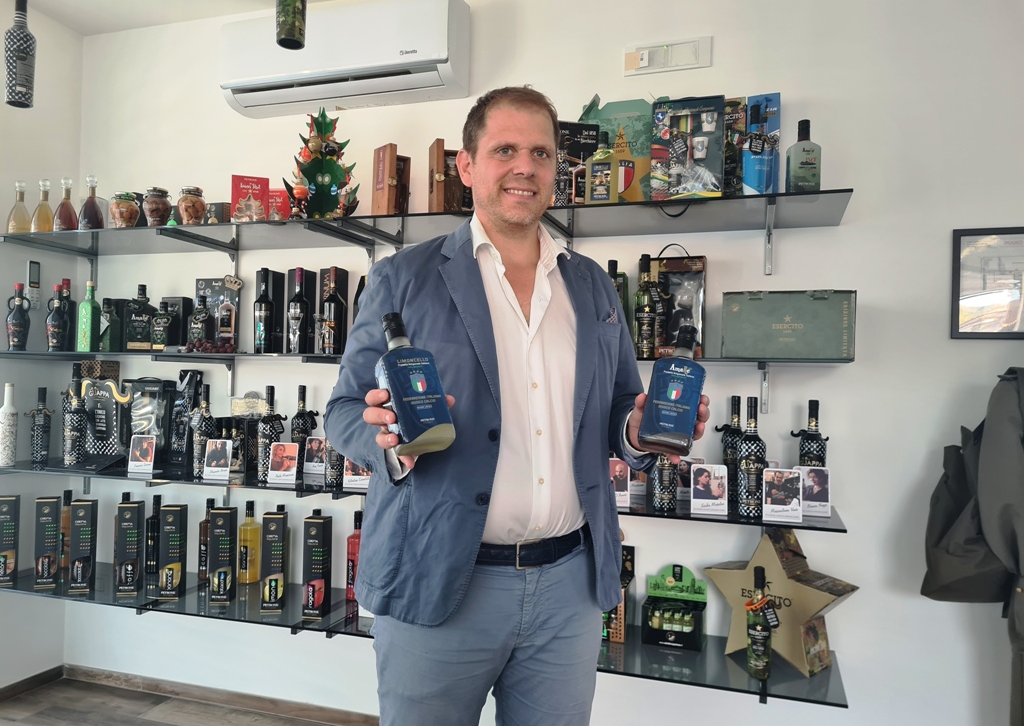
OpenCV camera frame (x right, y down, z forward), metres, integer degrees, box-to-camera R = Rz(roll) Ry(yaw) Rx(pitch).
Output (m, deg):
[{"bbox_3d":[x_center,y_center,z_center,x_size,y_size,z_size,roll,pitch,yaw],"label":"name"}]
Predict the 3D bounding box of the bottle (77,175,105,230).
[{"bbox_3d":[-1.508,-0.559,2.757,0.087,0.227,0.087,1,-1,18],"label":"bottle"}]

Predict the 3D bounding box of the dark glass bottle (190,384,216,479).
[{"bbox_3d":[-1.026,0.228,2.587,0.075,0.312,0.075,1,-1,18],"label":"dark glass bottle"}]

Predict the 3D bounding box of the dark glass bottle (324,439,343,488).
[{"bbox_3d":[-0.554,0.234,2.444,0.075,0.312,0.075,1,-1,18],"label":"dark glass bottle"}]

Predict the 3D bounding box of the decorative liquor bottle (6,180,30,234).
[{"bbox_3d":[-1.779,-0.554,2.776,0.071,0.207,0.071,1,-1,-4],"label":"decorative liquor bottle"}]

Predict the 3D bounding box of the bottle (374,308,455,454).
[{"bbox_3d":[-0.139,0.028,1.045,0.077,0.200,0.050,-11,-14,-28],"label":"bottle"}]

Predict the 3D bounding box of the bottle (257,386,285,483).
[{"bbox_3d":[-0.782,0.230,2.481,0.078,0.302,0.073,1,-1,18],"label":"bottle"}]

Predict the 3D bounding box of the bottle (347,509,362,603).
[{"bbox_3d":[-0.533,0.662,2.654,0.058,0.299,0.058,1,-1,18],"label":"bottle"}]

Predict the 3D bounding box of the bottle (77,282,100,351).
[{"bbox_3d":[-1.520,-0.165,2.764,0.057,0.254,0.055,1,-1,11],"label":"bottle"}]

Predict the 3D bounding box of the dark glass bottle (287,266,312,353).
[{"bbox_3d":[-0.689,-0.170,2.494,0.066,0.281,0.066,1,-1,18],"label":"dark glass bottle"}]

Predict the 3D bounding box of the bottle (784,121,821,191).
[{"bbox_3d":[0.738,-0.516,1.945,0.078,0.196,0.050,1,-1,4],"label":"bottle"}]

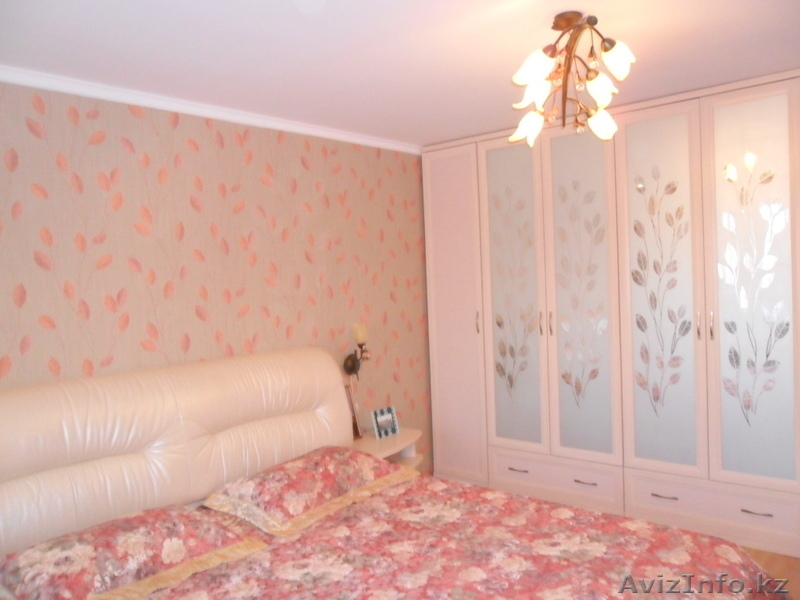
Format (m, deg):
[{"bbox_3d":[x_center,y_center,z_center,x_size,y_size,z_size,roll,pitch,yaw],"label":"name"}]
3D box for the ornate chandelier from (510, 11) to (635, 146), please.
[{"bbox_3d":[0.633,-0.816,2.272,0.450,0.460,0.430,-2,3,16],"label":"ornate chandelier"}]

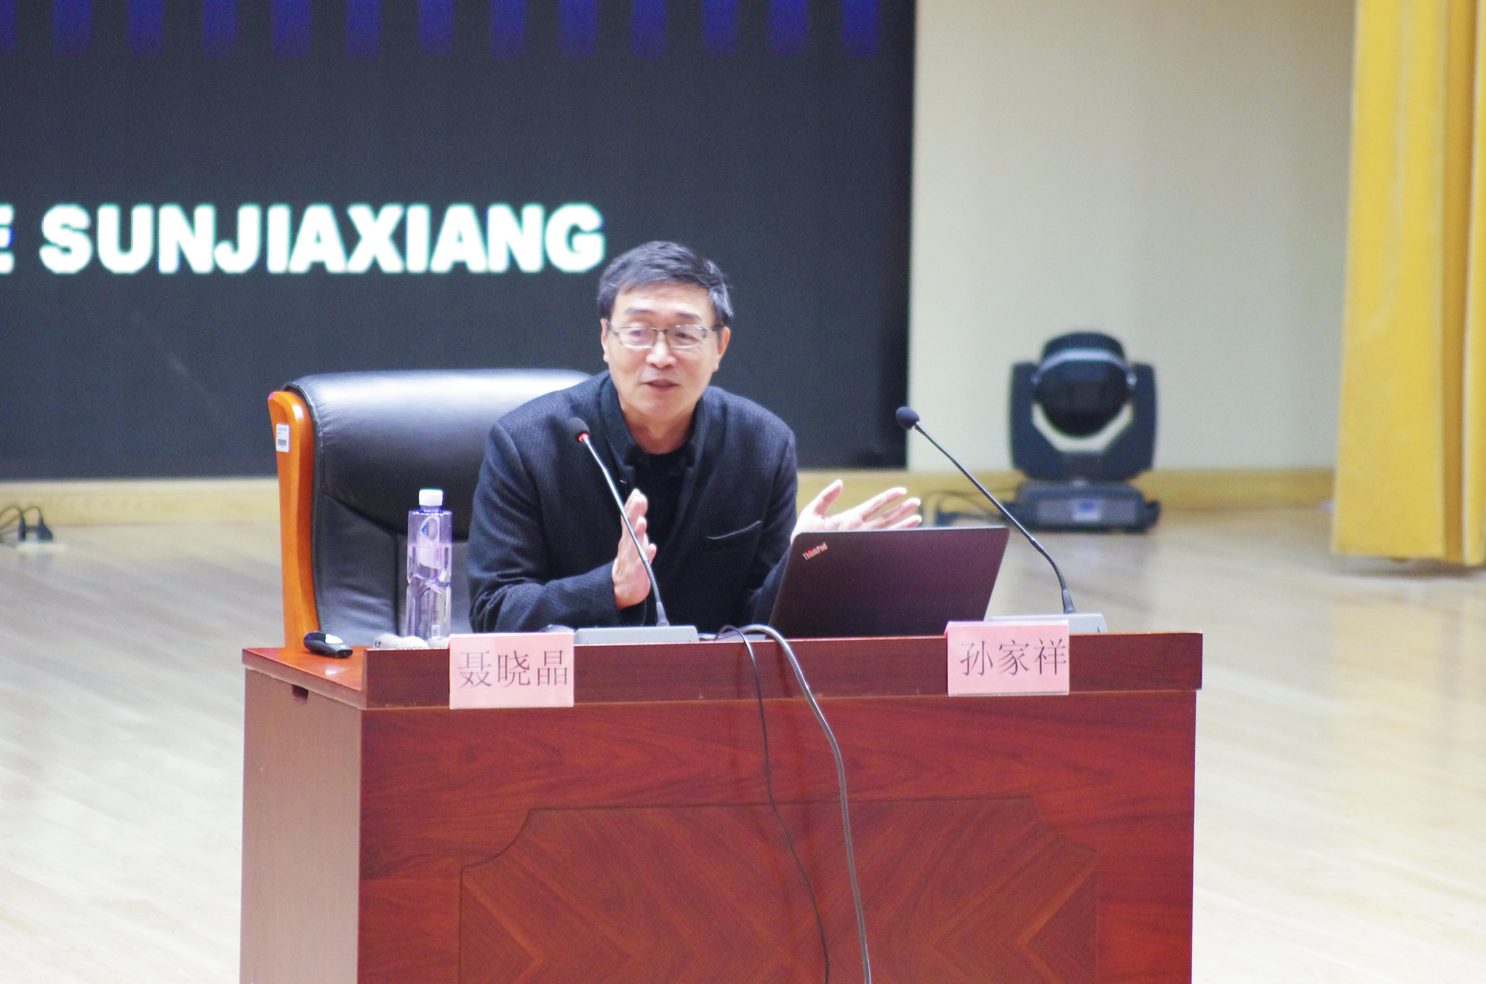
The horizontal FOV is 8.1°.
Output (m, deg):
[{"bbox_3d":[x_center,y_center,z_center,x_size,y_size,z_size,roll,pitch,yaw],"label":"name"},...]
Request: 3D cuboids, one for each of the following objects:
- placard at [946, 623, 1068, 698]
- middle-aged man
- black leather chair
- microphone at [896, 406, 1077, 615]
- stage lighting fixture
[{"bbox_3d":[0.369,0.234,14.691,0.174,0.102,0.040,-1,6,-18],"label":"placard"},{"bbox_3d":[-0.133,0.302,15.327,0.620,1.300,0.800,-1,6,-16],"label":"middle-aged man"},{"bbox_3d":[-0.372,0.396,15.354,0.620,1.100,0.720,-1,6,-20],"label":"black leather chair"},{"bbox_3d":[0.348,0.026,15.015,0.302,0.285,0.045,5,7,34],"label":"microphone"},{"bbox_3d":[0.778,-0.147,24.268,0.350,0.455,0.330,1,6,-3],"label":"stage lighting fixture"}]

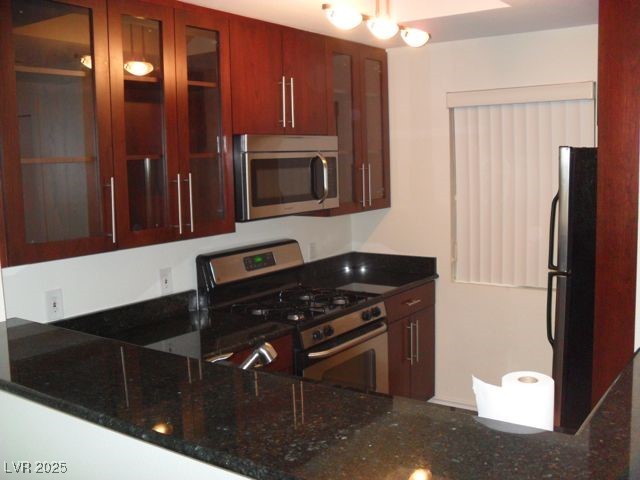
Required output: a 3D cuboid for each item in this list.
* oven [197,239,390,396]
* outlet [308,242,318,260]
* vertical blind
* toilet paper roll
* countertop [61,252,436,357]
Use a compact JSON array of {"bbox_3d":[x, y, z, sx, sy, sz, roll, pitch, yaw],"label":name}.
[{"bbox_3d":[-0.097,0.656,3.501,0.710,1.200,0.760,3,8,36],"label":"oven"},{"bbox_3d":[-0.037,0.072,4.168,0.010,0.117,0.075,3,8,36],"label":"outlet"},{"bbox_3d":[1.169,-0.306,3.827,0.875,1.185,0.100,3,8,36],"label":"vertical blind"},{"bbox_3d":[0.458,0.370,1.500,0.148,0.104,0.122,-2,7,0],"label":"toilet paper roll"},{"bbox_3d":[-0.208,0.309,3.405,0.640,0.155,2.430,3,8,36],"label":"countertop"}]

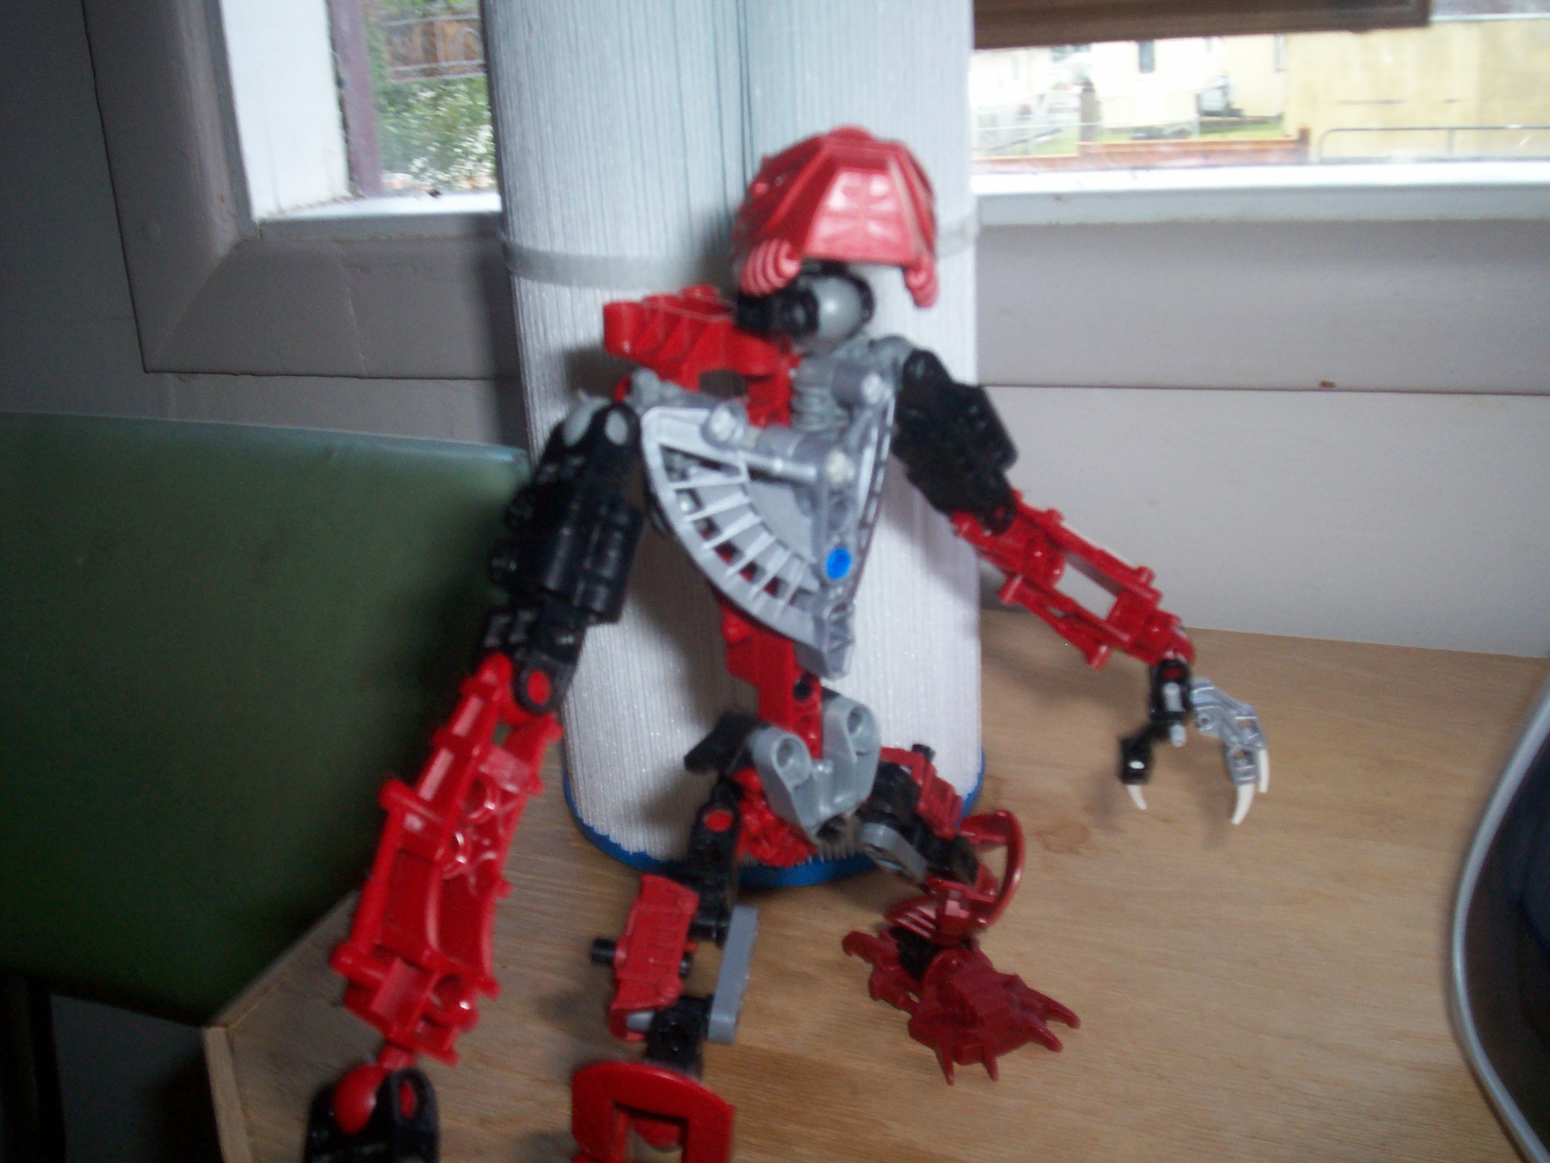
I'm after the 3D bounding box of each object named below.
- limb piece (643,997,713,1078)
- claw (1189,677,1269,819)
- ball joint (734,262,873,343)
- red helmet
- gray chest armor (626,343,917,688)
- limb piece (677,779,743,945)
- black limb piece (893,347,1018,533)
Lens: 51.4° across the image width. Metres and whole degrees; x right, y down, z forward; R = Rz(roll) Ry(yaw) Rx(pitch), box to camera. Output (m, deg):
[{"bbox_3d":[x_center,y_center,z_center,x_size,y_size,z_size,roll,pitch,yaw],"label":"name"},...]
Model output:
[{"bbox_3d":[-0.020,0.092,0.325,0.013,0.016,0.013,-6,0,-9],"label":"limb piece"},{"bbox_3d":[0.124,0.045,0.440,0.018,0.038,0.020,1,18,14],"label":"claw"},{"bbox_3d":[0.006,-0.059,0.342,0.021,0.017,0.021,-17,22,-38],"label":"ball joint"},{"bbox_3d":[0.013,-0.077,0.342,0.036,0.035,0.036,-7,19,-25],"label":"red helmet"},{"bbox_3d":[0.001,-0.015,0.342,0.057,0.061,0.033,-17,22,-38],"label":"gray chest armor"},{"bbox_3d":[-0.014,0.060,0.345,0.013,0.013,0.038,-3,47,5],"label":"limb piece"},{"bbox_3d":[0.042,-0.034,0.380,0.021,0.050,0.021,-20,36,18],"label":"black limb piece"}]

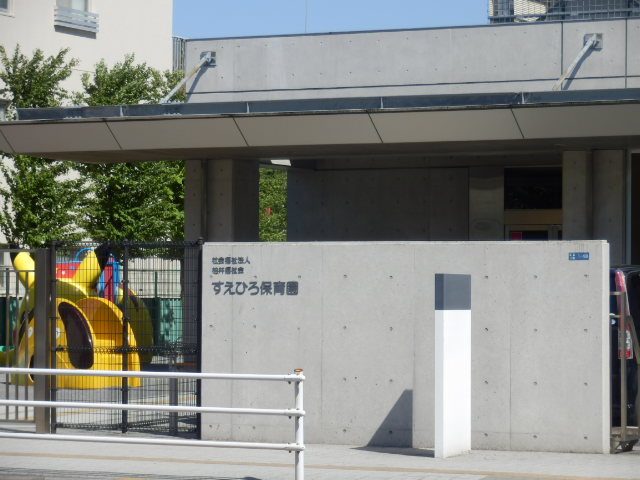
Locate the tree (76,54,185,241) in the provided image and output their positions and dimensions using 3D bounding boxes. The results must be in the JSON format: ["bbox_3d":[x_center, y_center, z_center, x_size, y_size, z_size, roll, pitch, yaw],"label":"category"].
[{"bbox_3d":[-3.400,-0.670,52.000,2.400,5.550,2.400,0,-1,0],"label":"tree"}]

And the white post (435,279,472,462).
[{"bbox_3d":[1.104,1.027,23.210,0.085,1.500,0.500,0,-1,29],"label":"white post"}]

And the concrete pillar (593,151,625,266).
[{"bbox_3d":[4.070,0.317,38.560,0.460,3.100,0.580,0,-1,29],"label":"concrete pillar"}]

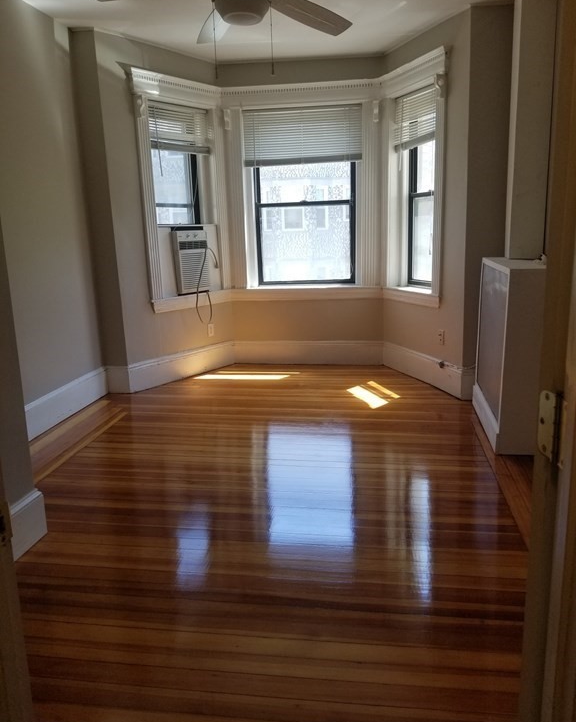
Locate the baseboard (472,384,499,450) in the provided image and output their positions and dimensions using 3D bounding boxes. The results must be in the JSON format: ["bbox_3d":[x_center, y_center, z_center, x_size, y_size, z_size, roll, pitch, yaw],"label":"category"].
[{"bbox_3d":[1.275,0.356,3.718,0.030,0.134,0.940,1,13,10],"label":"baseboard"}]

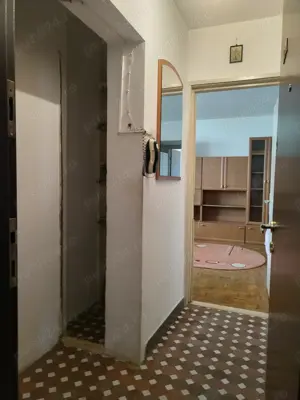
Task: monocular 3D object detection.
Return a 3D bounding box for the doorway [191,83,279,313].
[{"bbox_3d":[0.782,-0.011,2.741,0.870,2.120,0.130,3,4,22],"label":"doorway"}]

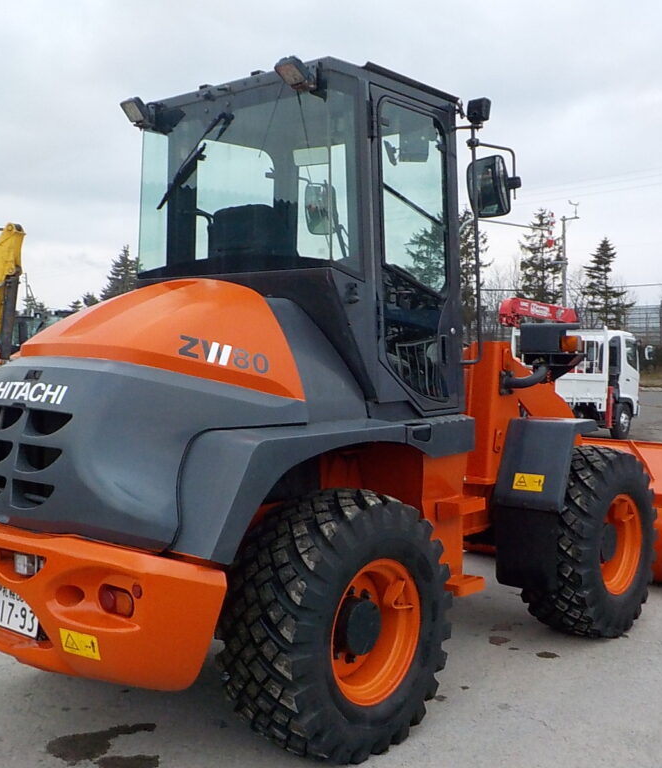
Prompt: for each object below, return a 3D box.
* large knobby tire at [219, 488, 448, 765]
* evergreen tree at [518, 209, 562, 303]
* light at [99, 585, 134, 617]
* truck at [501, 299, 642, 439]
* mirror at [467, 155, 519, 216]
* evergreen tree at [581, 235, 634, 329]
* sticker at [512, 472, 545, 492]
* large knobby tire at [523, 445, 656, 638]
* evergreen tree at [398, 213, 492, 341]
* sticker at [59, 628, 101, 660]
[{"bbox_3d":[0.049,0.947,3.521,0.400,1.060,1.060,1,2,40],"label":"large knobby tire"},{"bbox_3d":[14.111,-5.771,60.136,3.800,12.190,3.800,0,1,0],"label":"evergreen tree"},{"bbox_3d":[-0.642,0.658,2.705,0.122,0.088,0.050,1,2,29],"label":"light"},{"bbox_3d":[3.881,-0.294,17.870,2.200,2.950,7.400,1,2,37],"label":"truck"},{"bbox_3d":[0.831,-1.022,4.581,0.130,0.310,0.200,-1,1,-32],"label":"mirror"},{"bbox_3d":[18.581,-4.805,60.115,3.700,10.340,3.700,0,1,0],"label":"evergreen tree"},{"bbox_3d":[1.073,0.535,4.810,0.180,0.090,0.004,2,-15,43],"label":"sticker"},{"bbox_3d":[1.440,0.866,4.915,0.385,1.040,1.040,1,2,43],"label":"large knobby tire"},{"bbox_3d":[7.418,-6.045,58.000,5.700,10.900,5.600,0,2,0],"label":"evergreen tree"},{"bbox_3d":[-0.784,0.815,2.775,0.158,0.080,0.003,1,14,30],"label":"sticker"}]

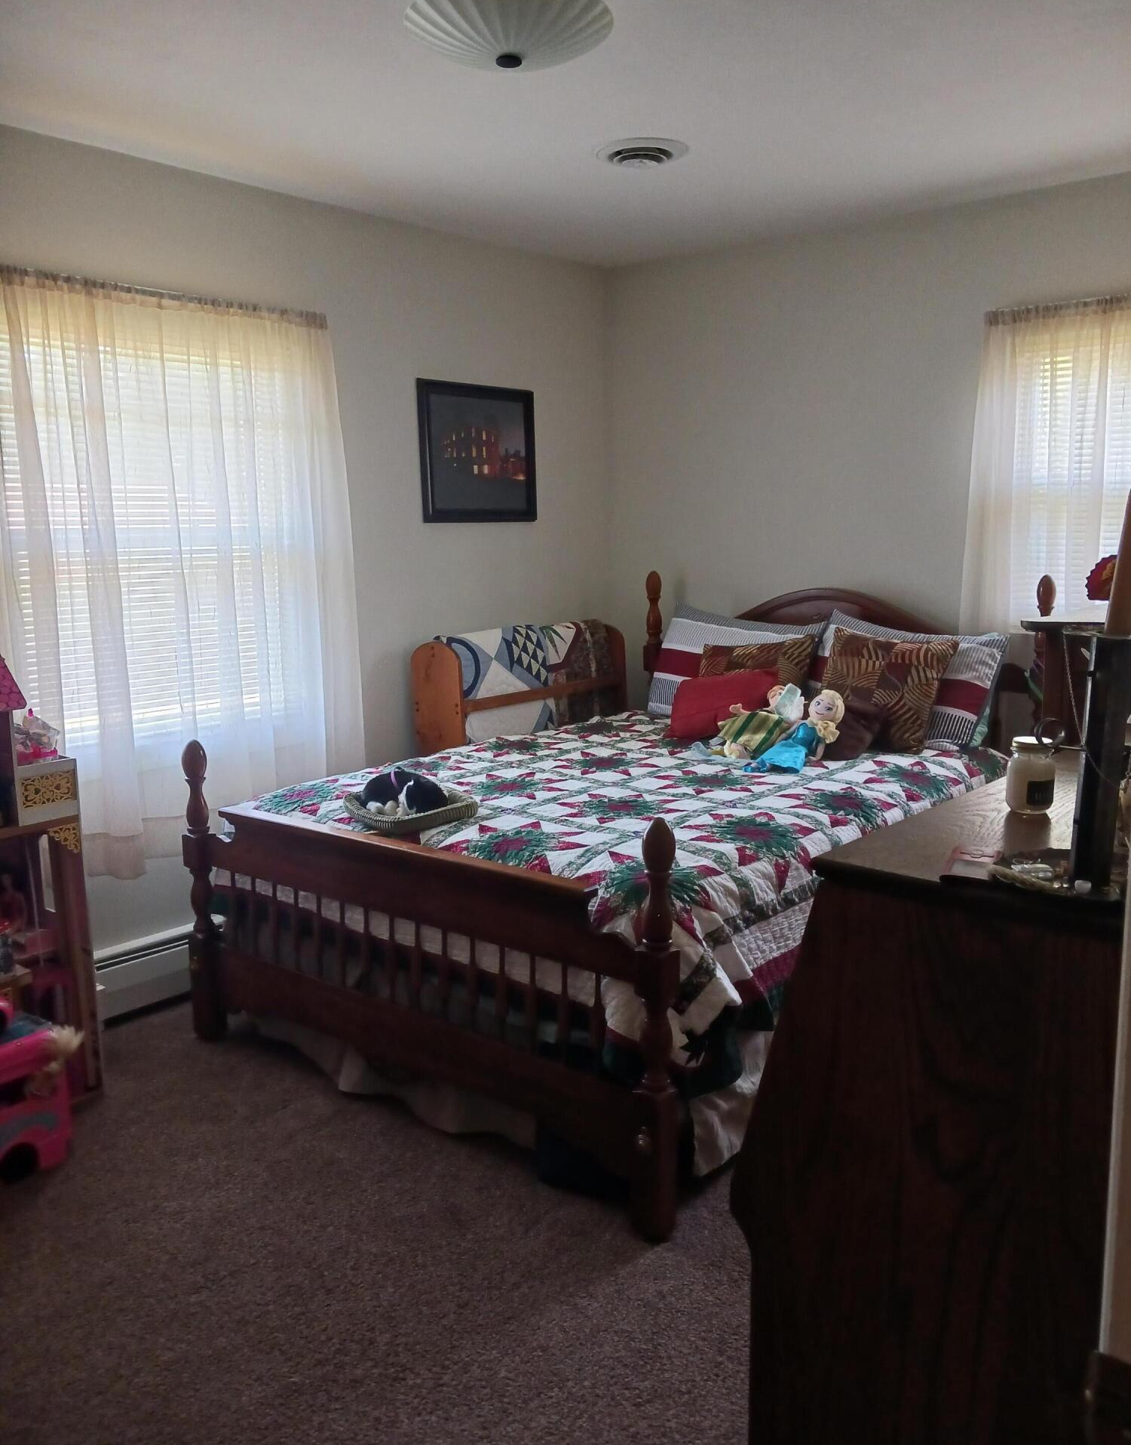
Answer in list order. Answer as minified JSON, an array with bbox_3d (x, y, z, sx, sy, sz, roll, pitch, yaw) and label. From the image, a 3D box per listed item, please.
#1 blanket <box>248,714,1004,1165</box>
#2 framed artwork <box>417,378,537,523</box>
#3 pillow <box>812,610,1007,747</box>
[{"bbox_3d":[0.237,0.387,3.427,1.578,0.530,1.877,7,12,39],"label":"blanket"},{"bbox_3d":[-0.310,-0.986,4.332,0.027,0.490,0.602,7,13,40],"label":"framed artwork"},{"bbox_3d":[1.106,-0.137,3.814,0.605,0.408,0.156,12,-11,41],"label":"pillow"}]

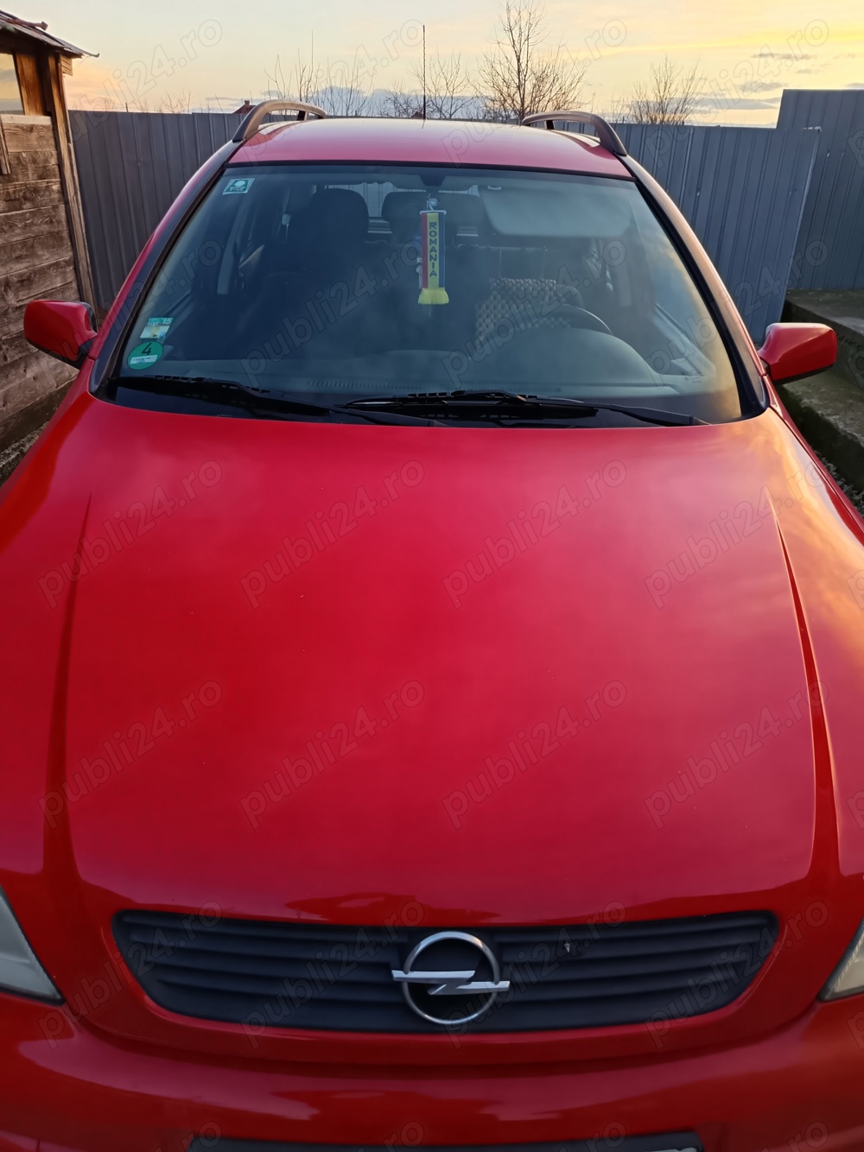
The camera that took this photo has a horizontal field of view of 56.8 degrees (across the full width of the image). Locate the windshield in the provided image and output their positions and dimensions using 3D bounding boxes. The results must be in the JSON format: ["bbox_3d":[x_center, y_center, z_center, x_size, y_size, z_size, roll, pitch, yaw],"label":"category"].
[{"bbox_3d":[0.006,-0.709,1.889,1.380,0.160,0.980,1,54,-2],"label":"windshield"}]

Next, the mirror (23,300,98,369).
[{"bbox_3d":[-0.893,-0.585,1.928,0.185,0.145,0.115,1,28,-2],"label":"mirror"}]

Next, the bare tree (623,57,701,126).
[{"bbox_3d":[6.013,-11.856,21.513,2.100,3.600,2.100,1,28,-2],"label":"bare tree"}]

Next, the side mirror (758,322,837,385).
[{"bbox_3d":[0.899,-0.554,1.982,0.185,0.145,0.115,1,28,-2],"label":"side mirror"}]

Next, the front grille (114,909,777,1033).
[{"bbox_3d":[0.019,0.419,0.831,0.700,0.130,0.075,1,0,-2],"label":"front grille"}]

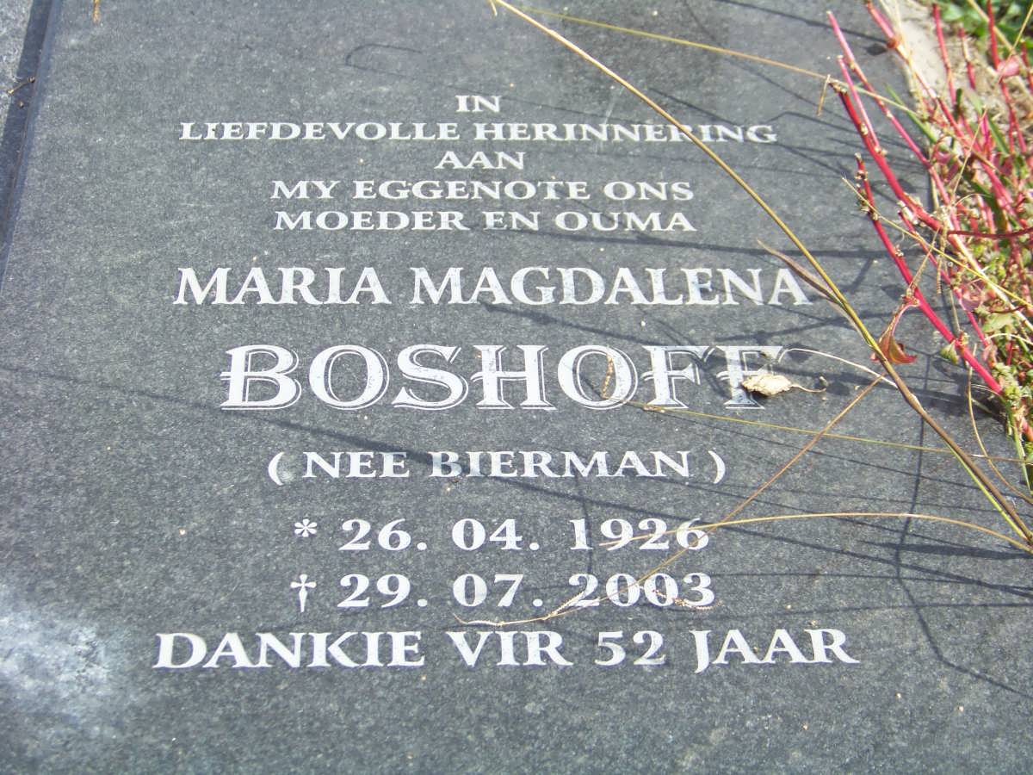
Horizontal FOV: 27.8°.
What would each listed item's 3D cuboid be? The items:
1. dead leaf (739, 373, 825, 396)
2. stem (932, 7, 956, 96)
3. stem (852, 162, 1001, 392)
[{"bbox_3d":[0.177,-0.002,1.387,0.054,0.008,0.015,2,42,-1],"label":"dead leaf"},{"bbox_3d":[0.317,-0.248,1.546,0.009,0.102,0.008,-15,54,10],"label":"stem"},{"bbox_3d":[0.262,-0.069,1.336,0.024,0.201,0.018,-27,29,20],"label":"stem"}]

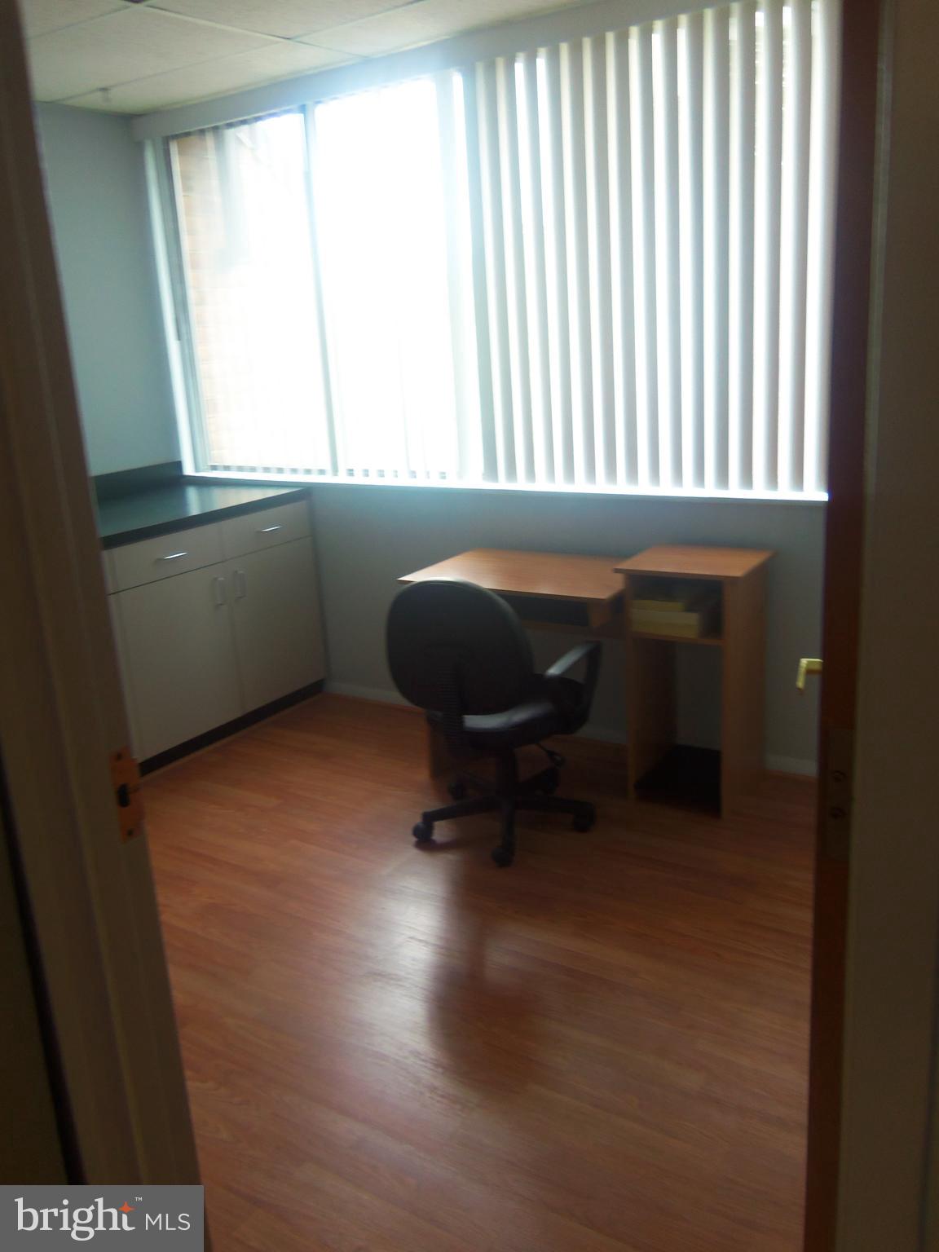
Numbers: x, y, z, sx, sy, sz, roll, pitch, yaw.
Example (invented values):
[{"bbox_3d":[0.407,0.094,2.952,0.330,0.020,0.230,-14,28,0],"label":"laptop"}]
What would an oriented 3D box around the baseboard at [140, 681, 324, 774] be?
[{"bbox_3d":[-0.966,0.406,4.209,0.020,0.064,1.076,7,19,32],"label":"baseboard"}]

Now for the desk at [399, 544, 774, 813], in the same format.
[{"bbox_3d":[0.404,0.147,3.512,1.175,0.784,0.555,7,19,32],"label":"desk"}]

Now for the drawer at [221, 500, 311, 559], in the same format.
[{"bbox_3d":[-0.845,-0.399,4.225,0.030,0.161,0.505,7,19,32],"label":"drawer"}]

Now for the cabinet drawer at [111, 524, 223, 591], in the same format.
[{"bbox_3d":[-1.123,-0.264,3.812,0.030,0.161,0.523,7,19,32],"label":"cabinet drawer"}]

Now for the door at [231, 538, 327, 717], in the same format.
[{"bbox_3d":[-0.820,-0.004,4.334,0.025,0.651,0.511,7,19,32],"label":"door"}]

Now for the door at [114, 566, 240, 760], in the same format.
[{"bbox_3d":[-1.100,0.131,3.919,0.025,0.651,0.520,7,19,32],"label":"door"}]

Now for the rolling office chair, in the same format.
[{"bbox_3d":[0.105,0.223,3.174,0.623,0.859,0.623,7,19,32],"label":"rolling office chair"}]

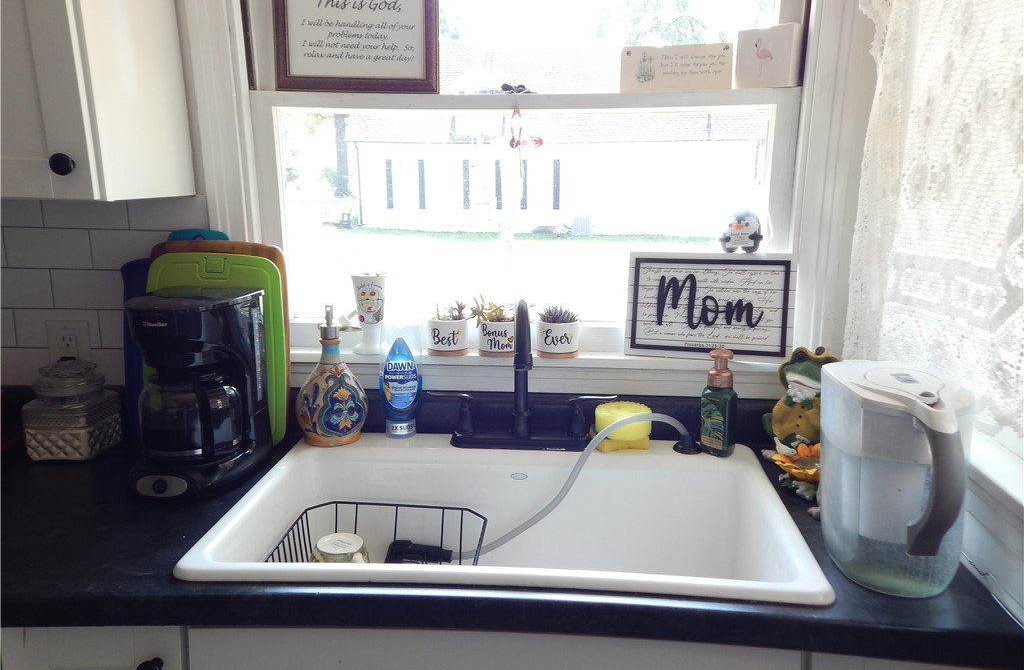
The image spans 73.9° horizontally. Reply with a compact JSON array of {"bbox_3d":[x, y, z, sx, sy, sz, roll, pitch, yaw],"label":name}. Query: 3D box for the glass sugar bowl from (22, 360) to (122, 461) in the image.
[{"bbox_3d":[-0.860,0.138,1.318,0.122,0.175,0.122,2,14,11],"label":"glass sugar bowl"}]

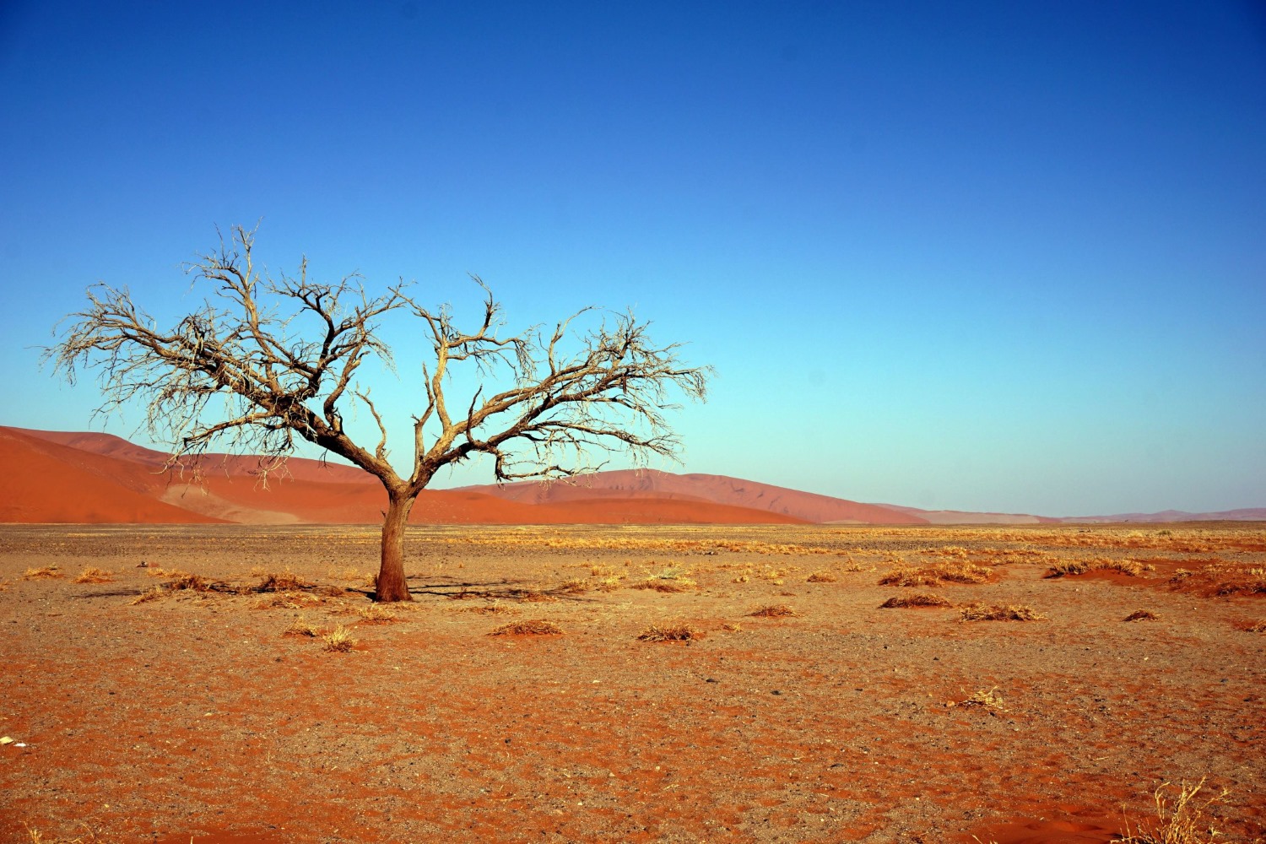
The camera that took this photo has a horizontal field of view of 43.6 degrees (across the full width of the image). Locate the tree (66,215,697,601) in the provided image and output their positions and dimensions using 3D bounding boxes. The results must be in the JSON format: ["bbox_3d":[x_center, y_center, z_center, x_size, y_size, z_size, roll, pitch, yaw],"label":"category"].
[{"bbox_3d":[-4.900,-0.140,30.600,12.700,7.300,9.000,0,-4,0],"label":"tree"}]

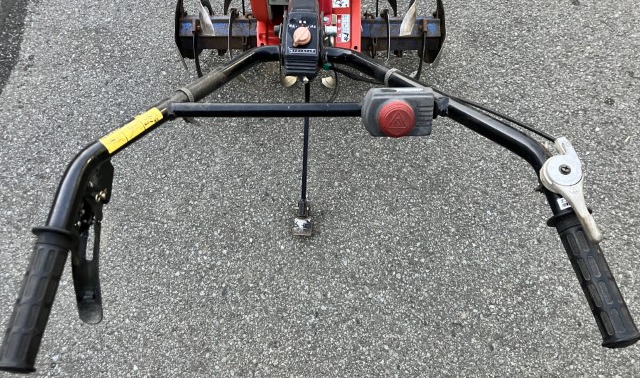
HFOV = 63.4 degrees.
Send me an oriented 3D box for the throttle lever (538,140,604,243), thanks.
[{"bbox_3d":[0.278,0.003,0.580,0.042,0.026,0.123,-11,70,3],"label":"throttle lever"}]

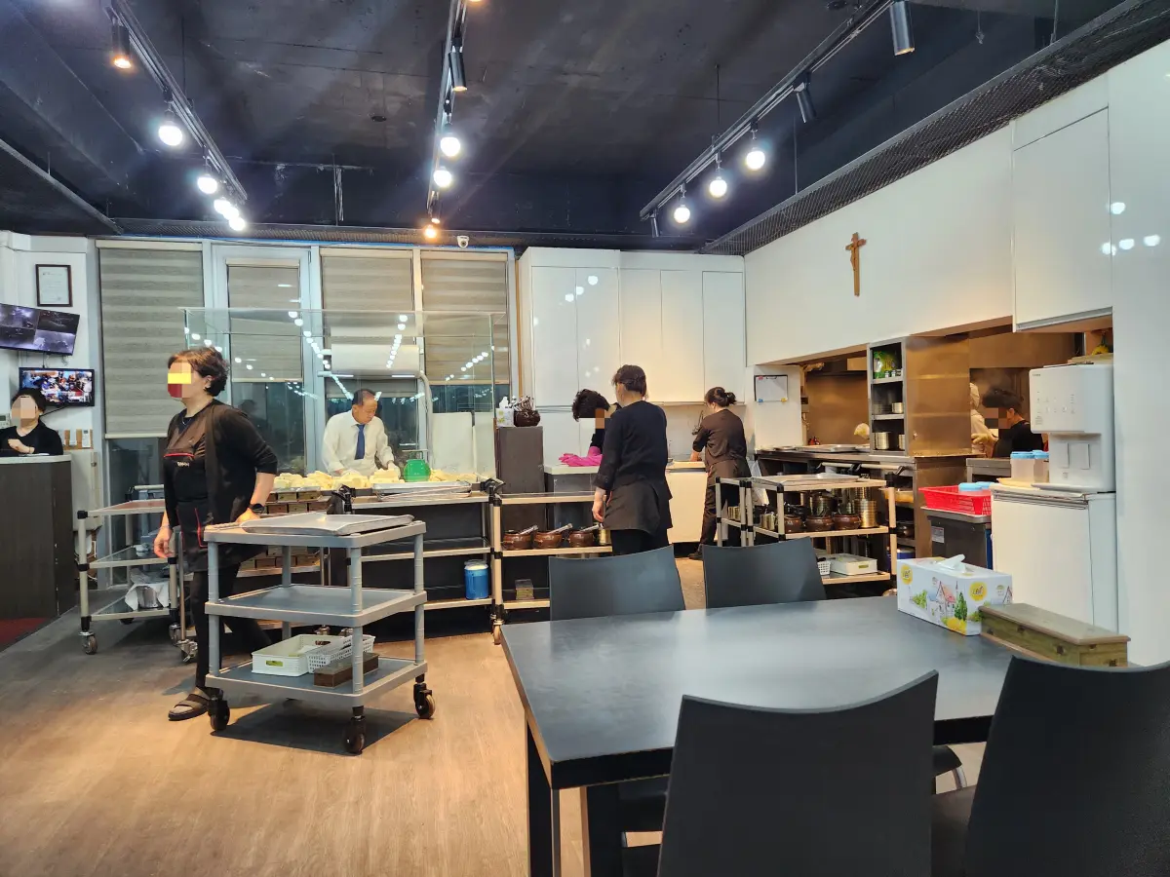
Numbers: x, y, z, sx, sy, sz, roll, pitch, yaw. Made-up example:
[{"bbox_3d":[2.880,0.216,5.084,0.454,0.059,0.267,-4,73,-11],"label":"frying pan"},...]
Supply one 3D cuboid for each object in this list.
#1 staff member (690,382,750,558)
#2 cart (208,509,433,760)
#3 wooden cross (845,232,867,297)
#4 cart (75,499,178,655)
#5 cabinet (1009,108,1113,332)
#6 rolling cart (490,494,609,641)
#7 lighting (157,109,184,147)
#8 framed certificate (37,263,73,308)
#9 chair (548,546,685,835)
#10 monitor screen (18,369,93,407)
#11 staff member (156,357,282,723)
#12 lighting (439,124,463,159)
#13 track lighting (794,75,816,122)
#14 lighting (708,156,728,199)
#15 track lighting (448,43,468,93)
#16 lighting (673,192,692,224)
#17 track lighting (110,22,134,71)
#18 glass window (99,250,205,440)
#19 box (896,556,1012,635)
[{"bbox_3d":[1.260,0.308,7.250,0.480,1.570,0.480,-1,1,44],"label":"staff member"},{"bbox_3d":[-1.102,0.772,3.218,0.780,0.830,0.460,-1,1,23],"label":"cart"},{"bbox_3d":[2.030,-1.313,5.851,0.045,0.465,0.240,-2,1,-14],"label":"wooden cross"},{"bbox_3d":[-2.700,0.796,4.829,0.490,0.830,0.810,-2,1,-14],"label":"cart"},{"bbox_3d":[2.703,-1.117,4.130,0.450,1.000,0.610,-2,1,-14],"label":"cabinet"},{"bbox_3d":[-0.135,0.742,4.671,0.820,0.840,0.460,-1,1,-7],"label":"rolling cart"},{"bbox_3d":[-2.166,-1.621,4.059,0.120,0.180,0.120,-2,1,-14],"label":"lighting"},{"bbox_3d":[-4.198,-1.208,6.153,0.245,0.330,0.025,-2,1,-14],"label":"framed certificate"},{"bbox_3d":[0.177,0.739,1.887,0.430,0.860,0.550,-2,1,-19],"label":"chair"},{"bbox_3d":[-4.165,-0.399,6.143,0.530,0.305,0.050,-2,1,-14],"label":"monitor screen"},{"bbox_3d":[-1.700,0.393,3.580,0.520,1.610,0.520,-1,1,38],"label":"staff member"},{"bbox_3d":[-0.742,-1.649,4.304,0.115,0.180,0.115,-2,1,-14],"label":"lighting"},{"bbox_3d":[1.097,-1.695,3.877,0.085,0.224,0.075,-2,1,-14],"label":"track lighting"},{"bbox_3d":[0.845,-1.655,4.924,0.105,0.250,0.105,-2,1,-14],"label":"lighting"},{"bbox_3d":[-0.559,-1.646,3.440,0.085,0.203,0.075,-2,1,-14],"label":"track lighting"},{"bbox_3d":[0.718,-1.714,5.755,0.120,0.220,0.120,-1,1,0],"label":"lighting"},{"bbox_3d":[-1.995,-1.689,3.345,0.080,0.190,0.080,-2,1,-14],"label":"track lighting"},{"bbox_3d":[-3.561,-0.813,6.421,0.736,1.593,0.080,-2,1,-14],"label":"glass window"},{"bbox_3d":[0.852,0.360,1.802,0.118,0.126,0.246,-2,1,-11],"label":"box"}]

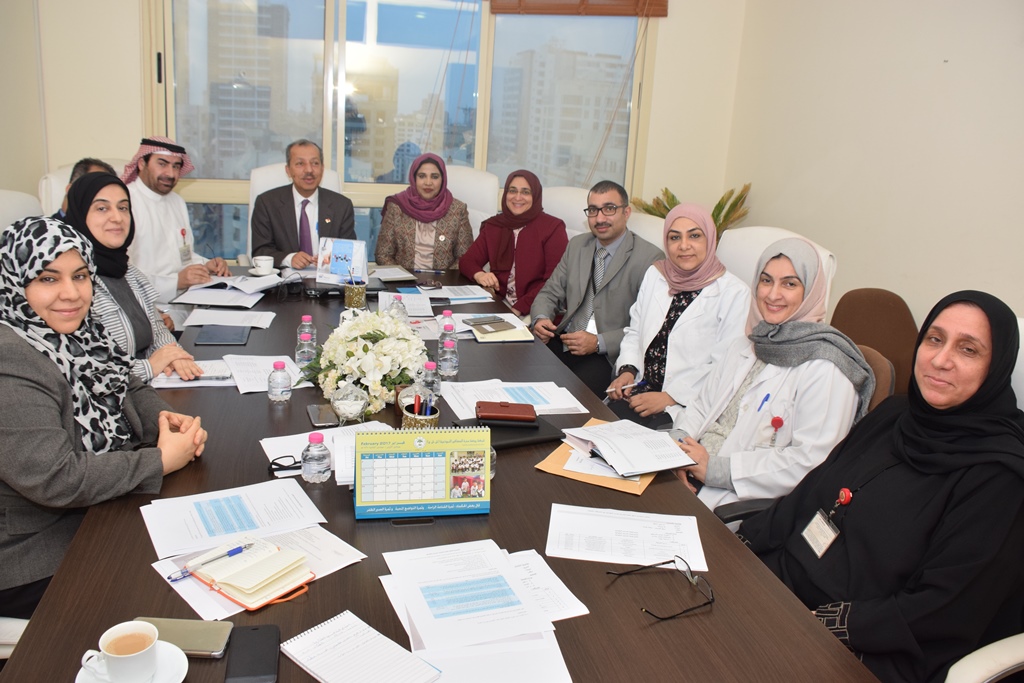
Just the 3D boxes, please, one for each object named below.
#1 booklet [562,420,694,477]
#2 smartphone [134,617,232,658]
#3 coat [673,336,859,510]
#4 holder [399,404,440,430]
[{"bbox_3d":[0.274,0.258,1.851,0.210,0.048,0.280,-5,18,-28],"label":"booklet"},{"bbox_3d":[-0.487,0.429,1.110,0.152,0.010,0.074,3,15,0],"label":"smartphone"},{"bbox_3d":[0.627,0.275,1.970,0.400,0.580,0.470,-12,22,-42],"label":"coat"},{"bbox_3d":[-0.219,0.211,1.838,0.088,0.100,0.088,3,16,0],"label":"holder"}]

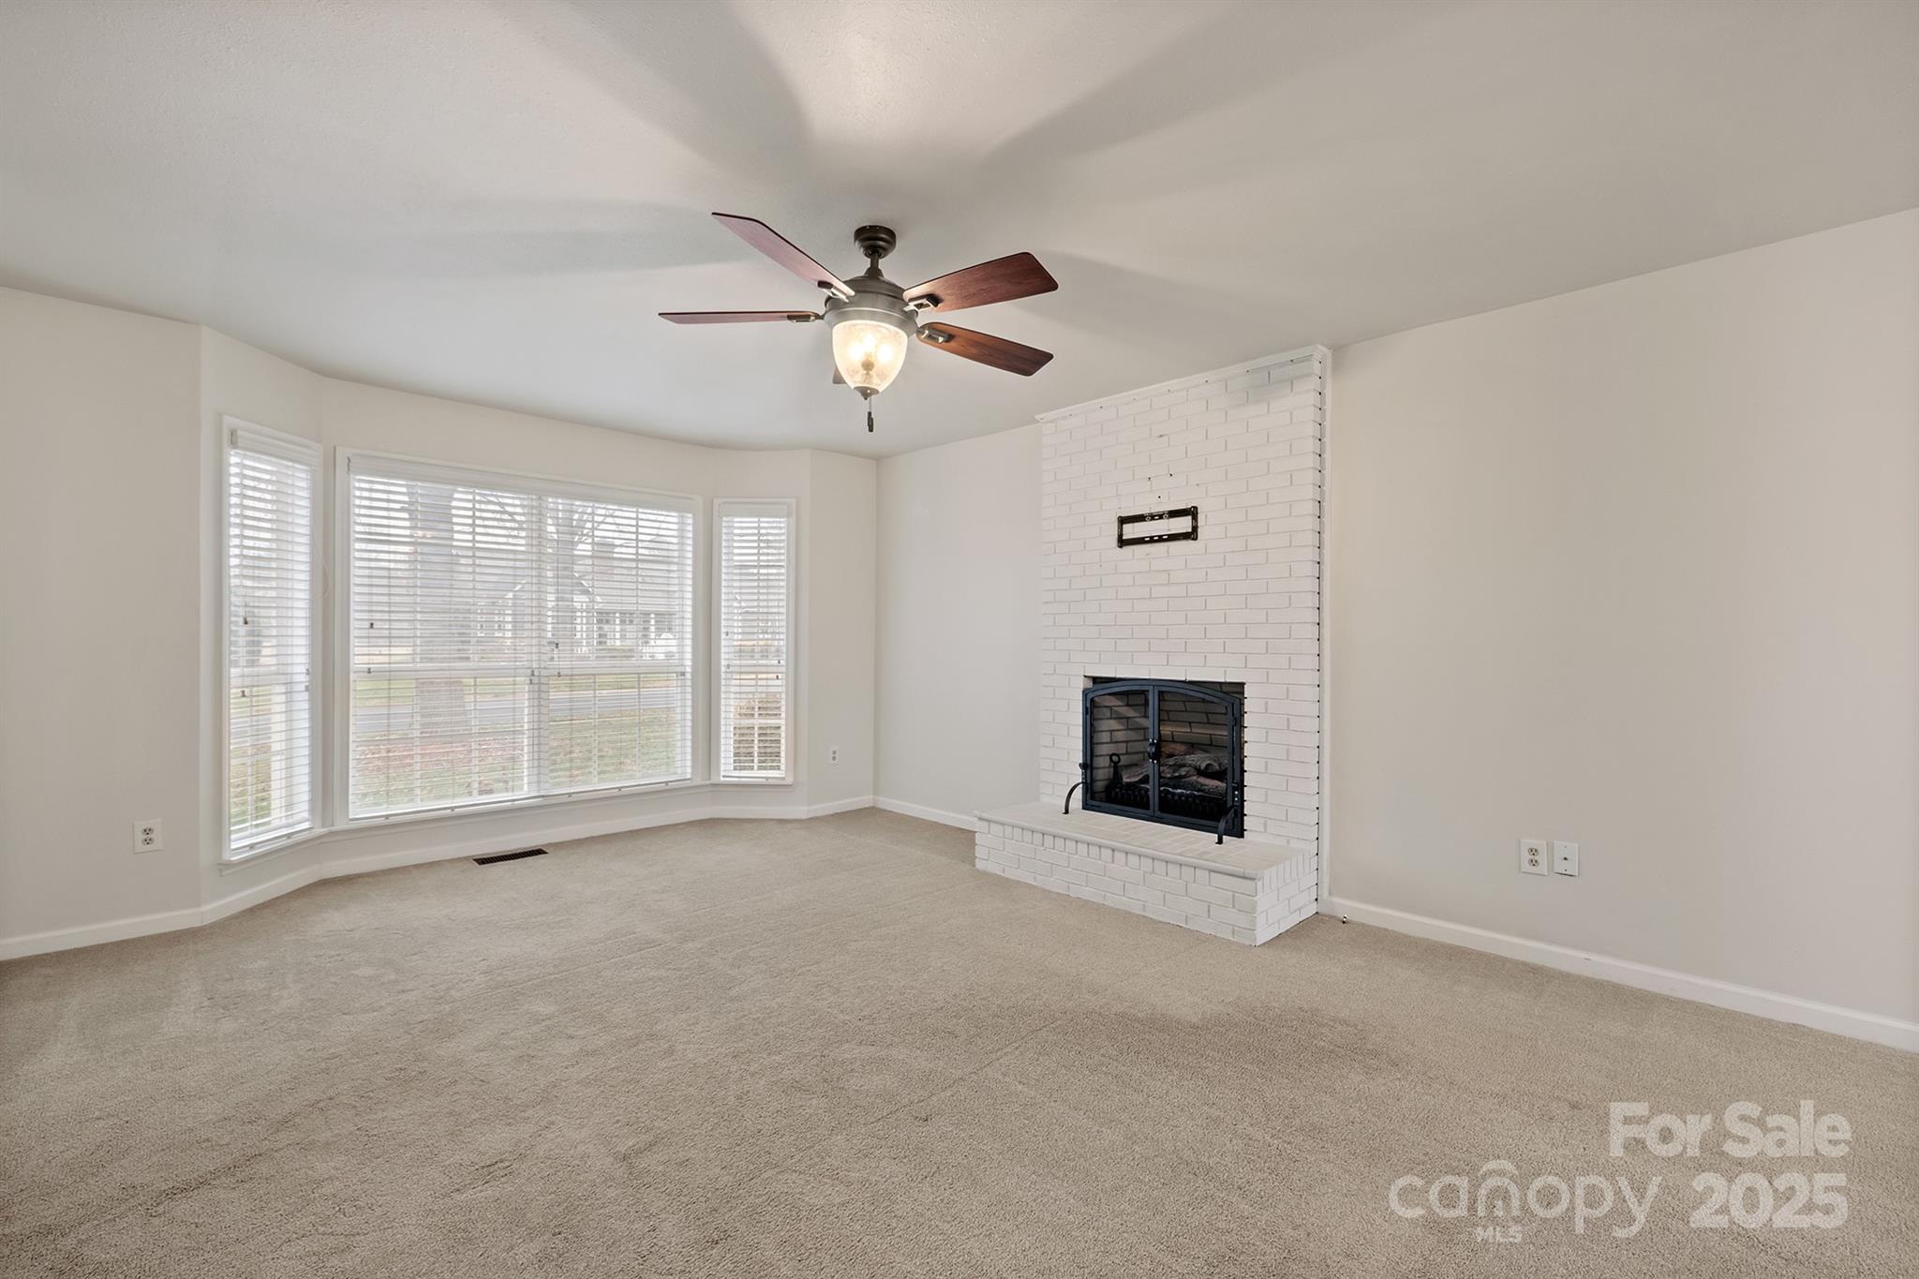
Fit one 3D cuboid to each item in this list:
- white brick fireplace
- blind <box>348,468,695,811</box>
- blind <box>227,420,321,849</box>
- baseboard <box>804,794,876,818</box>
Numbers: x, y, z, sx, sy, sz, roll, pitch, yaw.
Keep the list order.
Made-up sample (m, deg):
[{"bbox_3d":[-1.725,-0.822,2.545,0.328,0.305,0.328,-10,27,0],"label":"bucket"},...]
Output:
[{"bbox_3d":[0.836,-0.033,3.842,1.517,2.455,0.592,0,0,45],"label":"white brick fireplace"},{"bbox_3d":[-2.391,-0.004,4.598,1.797,1.824,0.060,0,0,-45],"label":"blind"},{"bbox_3d":[-3.127,-0.002,3.626,0.056,1.798,0.460,0,0,0],"label":"blind"},{"bbox_3d":[-0.805,1.148,5.482,0.570,0.080,0.016,0,0,-45],"label":"baseboard"}]

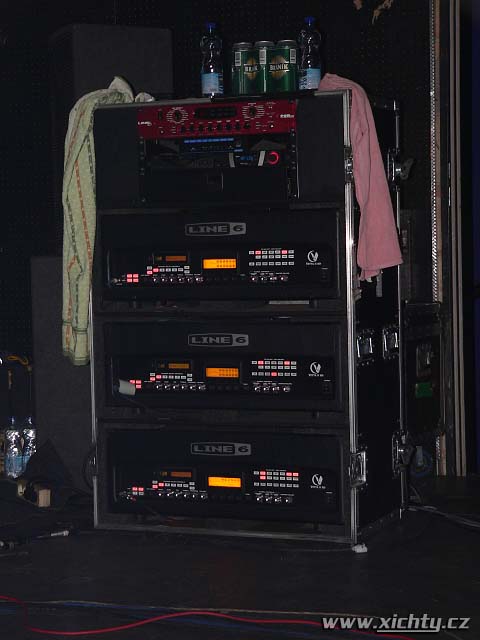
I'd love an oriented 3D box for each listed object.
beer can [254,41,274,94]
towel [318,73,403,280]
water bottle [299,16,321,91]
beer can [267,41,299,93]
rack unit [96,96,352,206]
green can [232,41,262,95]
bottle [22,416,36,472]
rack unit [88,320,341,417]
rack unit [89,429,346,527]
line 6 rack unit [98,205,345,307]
[{"bbox_3d":[0.070,-0.702,4.404,0.066,0.168,0.066,-1,2,0],"label":"beer can"},{"bbox_3d":[0.337,-0.393,4.350,0.160,0.565,0.330,0,2,23],"label":"towel"},{"bbox_3d":[0.196,-0.731,4.350,0.065,0.225,0.065,-1,2,0],"label":"water bottle"},{"bbox_3d":[0.134,-0.703,4.386,0.066,0.168,0.066,0,2,23],"label":"beer can"},{"bbox_3d":[0.003,-0.453,4.497,0.770,0.315,0.380,0,2,23],"label":"rack unit"},{"bbox_3d":[0.009,-0.702,4.423,0.066,0.168,0.066,-1,2,0],"label":"green can"},{"bbox_3d":[-0.750,0.457,5.550,0.062,0.222,0.062,-1,2,0],"label":"bottle"},{"bbox_3d":[-0.009,0.127,4.489,0.748,0.267,0.290,0,2,23],"label":"rack unit"},{"bbox_3d":[-0.003,0.441,4.501,0.751,0.272,0.290,0,2,23],"label":"rack unit"},{"bbox_3d":[-0.015,-0.178,4.479,0.748,0.280,0.290,0,2,23],"label":"line 6 rack unit"}]

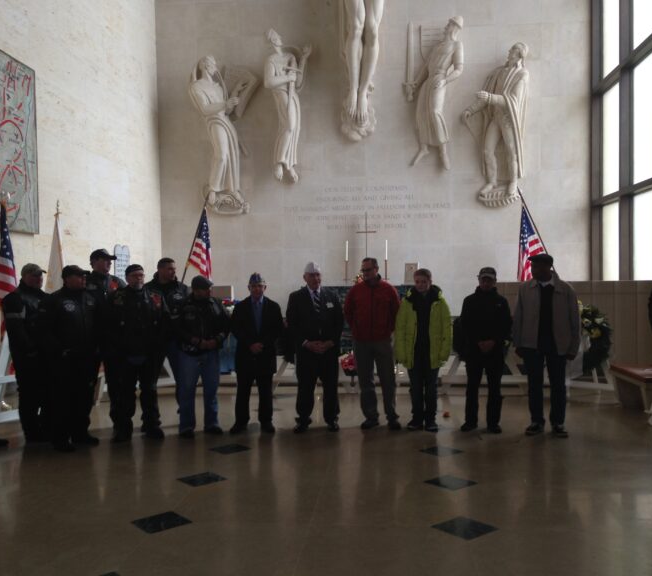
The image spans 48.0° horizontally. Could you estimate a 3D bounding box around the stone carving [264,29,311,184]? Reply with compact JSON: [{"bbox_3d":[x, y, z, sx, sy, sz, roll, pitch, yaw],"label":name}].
[{"bbox_3d":[-0.866,-4.092,16.461,1.043,3.471,0.450,-1,1,5],"label":"stone carving"}]

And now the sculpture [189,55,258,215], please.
[{"bbox_3d":[-2.321,-3.476,16.576,1.610,3.610,0.500,-1,1,5],"label":"sculpture"}]

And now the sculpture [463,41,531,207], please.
[{"bbox_3d":[3.717,-3.597,16.055,1.424,3.562,0.500,-1,1,5],"label":"sculpture"}]

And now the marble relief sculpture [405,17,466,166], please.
[{"bbox_3d":[2.397,-4.309,16.177,1.314,3.366,0.450,-1,1,5],"label":"marble relief sculpture"}]

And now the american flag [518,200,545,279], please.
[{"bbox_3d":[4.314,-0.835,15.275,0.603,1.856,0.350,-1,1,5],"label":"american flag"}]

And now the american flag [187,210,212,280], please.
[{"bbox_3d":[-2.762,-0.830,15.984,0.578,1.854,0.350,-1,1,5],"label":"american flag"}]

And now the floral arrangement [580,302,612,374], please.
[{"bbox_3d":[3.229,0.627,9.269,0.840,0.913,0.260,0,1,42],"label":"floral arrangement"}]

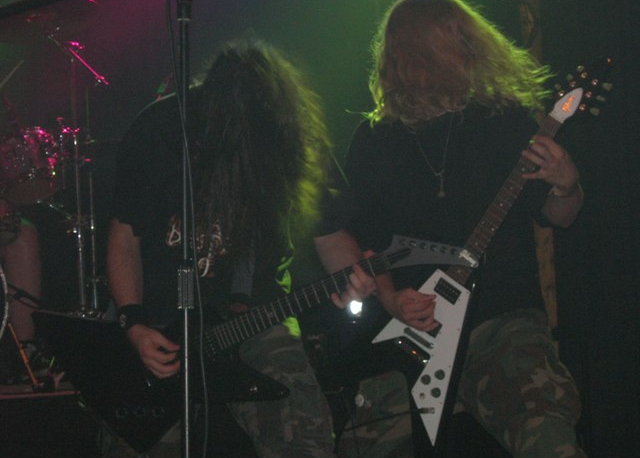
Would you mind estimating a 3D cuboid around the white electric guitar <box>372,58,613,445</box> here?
[{"bbox_3d":[0.410,0.008,5.069,0.400,1.035,0.075,36,9,27],"label":"white electric guitar"}]

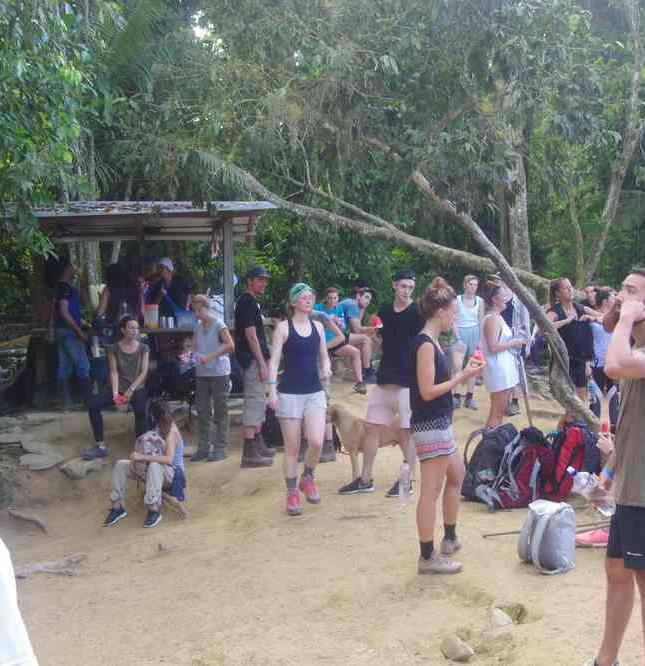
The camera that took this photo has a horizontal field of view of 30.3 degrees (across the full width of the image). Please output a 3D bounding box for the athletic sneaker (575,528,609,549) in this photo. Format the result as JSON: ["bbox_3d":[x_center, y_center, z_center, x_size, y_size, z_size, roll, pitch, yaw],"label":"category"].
[{"bbox_3d":[1.670,1.265,7.350,0.270,0.120,0.105,0,2,-3],"label":"athletic sneaker"}]

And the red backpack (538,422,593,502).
[{"bbox_3d":[1.830,0.964,8.950,0.360,0.570,0.320,2,3,37],"label":"red backpack"}]

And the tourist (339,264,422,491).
[{"bbox_3d":[0.450,0.380,9.250,0.660,1.750,0.420,1,2,14],"label":"tourist"}]

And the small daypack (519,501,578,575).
[{"bbox_3d":[1.267,1.148,6.750,0.250,0.400,0.300,1,2,21],"label":"small daypack"}]

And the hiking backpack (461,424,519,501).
[{"bbox_3d":[1.260,0.980,9.000,0.300,0.500,0.310,13,2,17],"label":"hiking backpack"}]

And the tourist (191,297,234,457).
[{"bbox_3d":[-1.028,0.421,11.150,0.430,1.550,0.330,1,2,34],"label":"tourist"}]

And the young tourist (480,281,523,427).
[{"bbox_3d":[1.685,0.333,11.050,0.380,1.620,0.430,0,2,-7],"label":"young tourist"}]

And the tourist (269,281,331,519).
[{"bbox_3d":[-0.163,0.464,8.450,0.460,1.640,0.480,0,2,-7],"label":"tourist"}]

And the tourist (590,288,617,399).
[{"bbox_3d":[2.720,0.370,11.500,0.450,1.580,0.340,1,2,30],"label":"tourist"}]

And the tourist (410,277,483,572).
[{"bbox_3d":[0.705,0.505,6.800,0.420,1.650,0.480,0,2,5],"label":"tourist"}]

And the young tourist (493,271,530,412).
[{"bbox_3d":[2.290,0.130,14.500,0.500,1.710,0.360,1,2,30],"label":"young tourist"}]

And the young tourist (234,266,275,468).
[{"bbox_3d":[-0.600,0.300,10.600,0.360,1.770,0.480,1,2,19],"label":"young tourist"}]

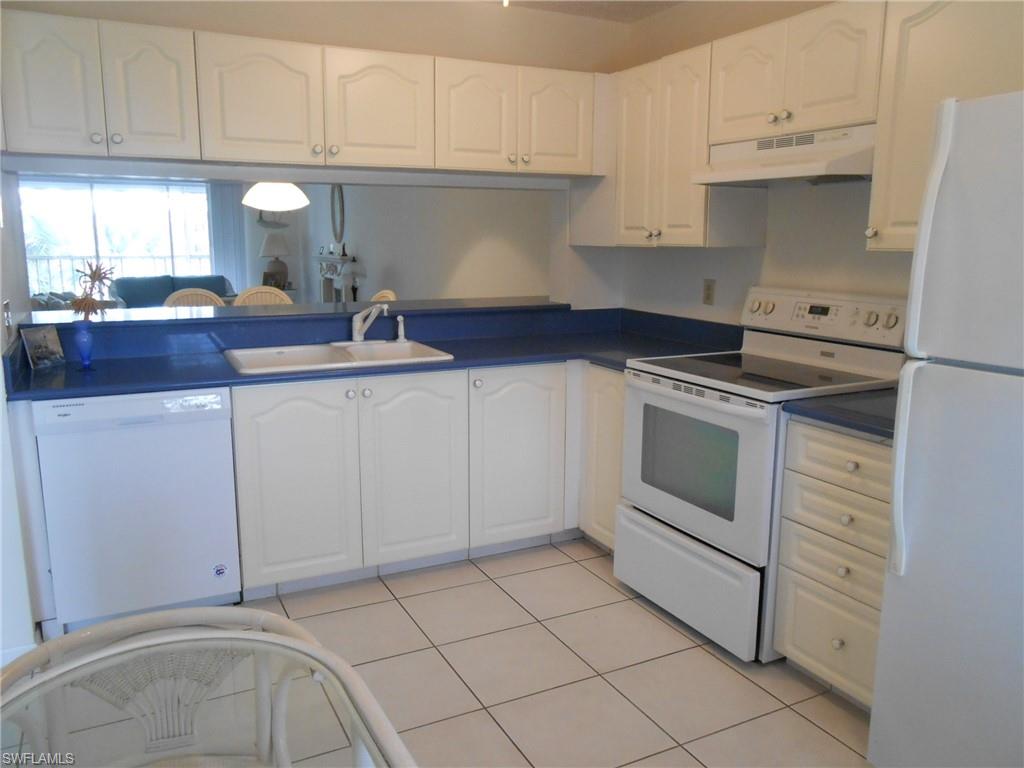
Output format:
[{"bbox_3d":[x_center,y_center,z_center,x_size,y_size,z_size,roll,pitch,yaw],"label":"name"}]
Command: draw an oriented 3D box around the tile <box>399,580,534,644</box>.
[{"bbox_3d":[-0.174,0.863,2.925,0.401,0.010,0.401,-5,11,-26],"label":"tile"}]

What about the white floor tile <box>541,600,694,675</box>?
[{"bbox_3d":[0.374,0.895,2.746,0.402,0.010,0.402,-5,12,-26],"label":"white floor tile"}]

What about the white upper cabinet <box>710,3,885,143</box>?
[{"bbox_3d":[1.092,-1.070,2.724,0.328,0.389,0.761,-5,11,-26],"label":"white upper cabinet"}]

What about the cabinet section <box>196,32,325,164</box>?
[{"bbox_3d":[-1.014,-1.100,3.064,0.462,0.447,0.330,-5,11,-26],"label":"cabinet section"}]

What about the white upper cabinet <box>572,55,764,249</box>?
[{"bbox_3d":[0.679,-1.013,3.499,0.329,0.764,1.035,-5,12,-26],"label":"white upper cabinet"}]

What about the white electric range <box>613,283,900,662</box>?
[{"bbox_3d":[0.912,0.259,2.860,0.710,1.180,0.762,-5,11,-26],"label":"white electric range"}]

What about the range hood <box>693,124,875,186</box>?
[{"bbox_3d":[1.023,-0.799,2.737,0.483,0.150,0.761,-5,11,-26],"label":"range hood"}]

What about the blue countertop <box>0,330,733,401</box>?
[{"bbox_3d":[-0.407,-0.080,3.130,2.745,0.040,1.020,-5,12,-26],"label":"blue countertop"}]

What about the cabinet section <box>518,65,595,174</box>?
[{"bbox_3d":[0.130,-1.201,3.619,0.391,0.447,0.330,-5,11,-26],"label":"cabinet section"}]

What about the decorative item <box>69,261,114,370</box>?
[{"bbox_3d":[-1.566,-0.251,2.872,0.138,0.396,0.150,-5,11,-26],"label":"decorative item"}]

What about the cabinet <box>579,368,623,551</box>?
[{"bbox_3d":[0.678,0.285,3.405,0.621,0.776,0.419,-5,12,-26],"label":"cabinet"}]

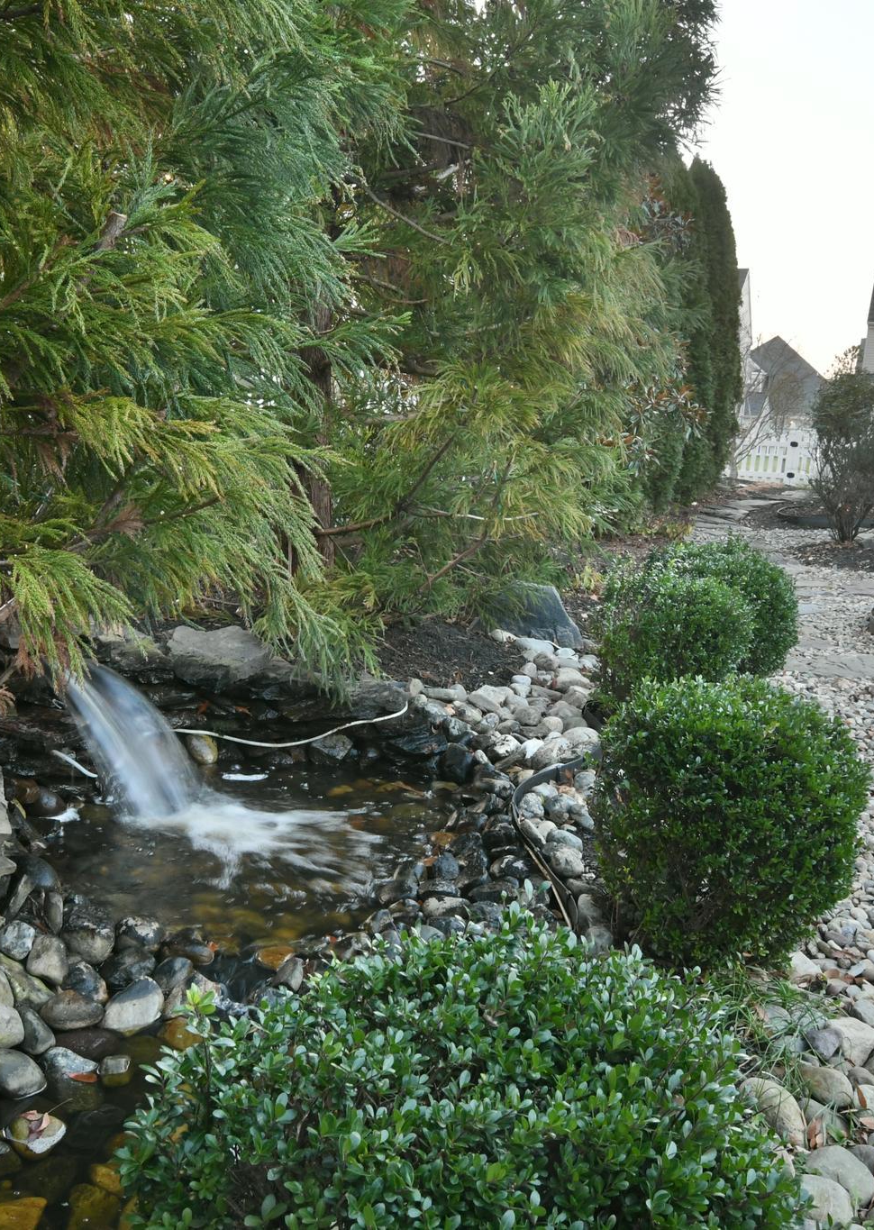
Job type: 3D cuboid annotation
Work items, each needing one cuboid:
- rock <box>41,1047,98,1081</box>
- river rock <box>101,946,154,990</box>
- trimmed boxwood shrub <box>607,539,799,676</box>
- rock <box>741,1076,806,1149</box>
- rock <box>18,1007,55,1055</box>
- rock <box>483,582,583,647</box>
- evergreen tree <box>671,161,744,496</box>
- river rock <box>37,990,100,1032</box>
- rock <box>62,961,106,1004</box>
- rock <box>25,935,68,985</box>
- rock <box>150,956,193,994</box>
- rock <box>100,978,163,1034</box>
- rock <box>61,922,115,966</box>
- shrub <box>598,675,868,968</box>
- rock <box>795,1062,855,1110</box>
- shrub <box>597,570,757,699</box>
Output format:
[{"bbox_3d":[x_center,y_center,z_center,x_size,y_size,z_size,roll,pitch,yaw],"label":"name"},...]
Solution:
[{"bbox_3d":[-0.862,1.074,2.891,0.135,0.100,0.133,-1,9,-17],"label":"rock"},{"bbox_3d":[-0.844,0.975,3.358,0.157,0.131,0.175,0,9,-14],"label":"river rock"},{"bbox_3d":[1.283,0.055,5.900,0.950,0.720,0.950,4,9,12],"label":"trimmed boxwood shrub"},{"bbox_3d":[0.626,0.925,2.288,0.088,0.088,0.161,1,9,-18],"label":"rock"},{"bbox_3d":[-0.858,0.890,2.632,0.081,0.077,0.109,-1,10,-30],"label":"rock"},{"bbox_3d":[0.532,0.000,6.832,0.529,0.360,0.288,4,9,5],"label":"rock"},{"bbox_3d":[3.764,-3.948,17.148,1.050,4.750,1.100,4,9,12],"label":"evergreen tree"},{"bbox_3d":[-0.920,0.993,3.084,0.165,0.095,0.119,-1,9,-17],"label":"river rock"},{"bbox_3d":[-0.917,0.963,3.215,0.115,0.105,0.140,0,9,-16],"label":"rock"},{"bbox_3d":[-1.038,0.919,3.275,0.109,0.122,0.163,-1,9,-18],"label":"rock"},{"bbox_3d":[-0.718,0.991,3.347,0.116,0.109,0.146,0,9,-12],"label":"rock"},{"bbox_3d":[-0.706,0.908,2.847,0.150,0.107,0.120,1,9,-15],"label":"rock"},{"bbox_3d":[-0.875,0.824,3.085,0.127,0.099,0.121,4,9,0],"label":"rock"},{"bbox_3d":[0.713,0.498,3.039,0.637,0.675,0.637,4,9,0],"label":"shrub"},{"bbox_3d":[0.757,0.917,2.398,0.127,0.073,0.093,11,11,39],"label":"rock"},{"bbox_3d":[1.139,0.110,5.837,0.753,0.629,0.739,4,9,0],"label":"shrub"}]

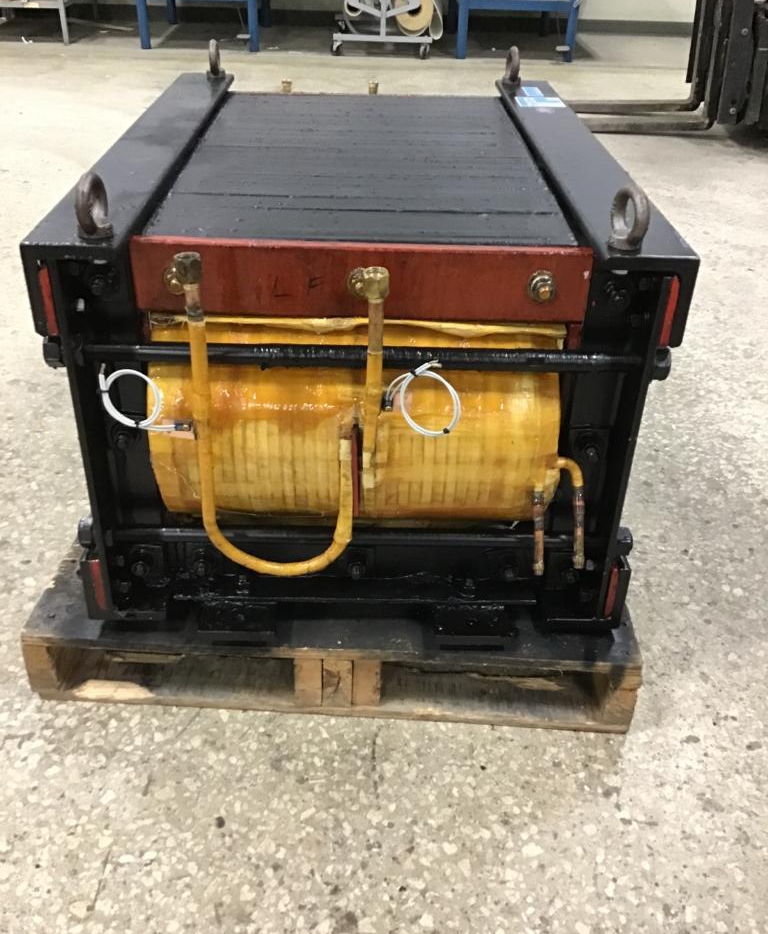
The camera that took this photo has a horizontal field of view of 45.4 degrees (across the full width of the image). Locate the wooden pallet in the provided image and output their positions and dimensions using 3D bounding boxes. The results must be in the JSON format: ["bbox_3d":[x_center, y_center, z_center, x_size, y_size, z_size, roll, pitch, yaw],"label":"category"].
[{"bbox_3d":[-0.050,0.006,1.676,0.817,0.127,1.050,3,33,1],"label":"wooden pallet"}]

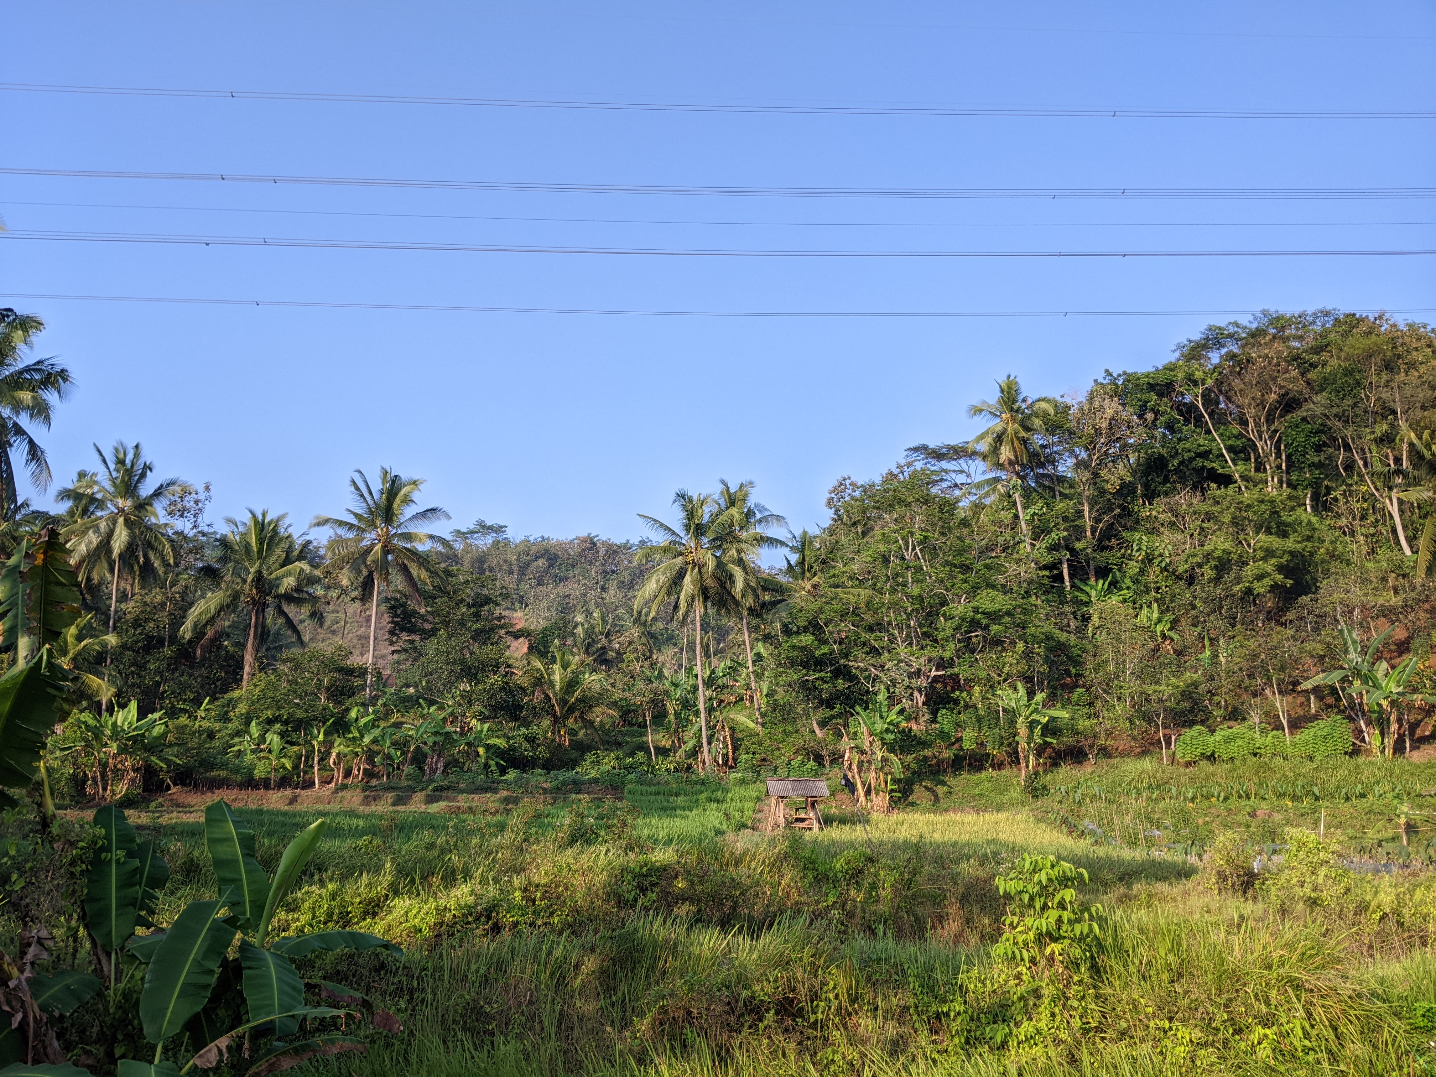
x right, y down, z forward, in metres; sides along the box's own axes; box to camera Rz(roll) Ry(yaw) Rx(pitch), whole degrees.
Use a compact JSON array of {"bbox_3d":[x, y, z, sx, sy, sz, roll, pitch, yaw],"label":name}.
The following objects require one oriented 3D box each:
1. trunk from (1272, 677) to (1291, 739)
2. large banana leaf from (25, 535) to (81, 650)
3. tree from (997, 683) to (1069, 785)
[{"bbox_3d":[24.637,7.509,49.000,0.833,2.891,0.550,0,-3,0],"label":"trunk"},{"bbox_3d":[-4.451,0.406,7.500,0.376,0.849,0.250,0,-5,0],"label":"large banana leaf"},{"bbox_3d":[13.461,8.365,48.000,3.097,4.335,2.900,0,-3,0],"label":"tree"}]

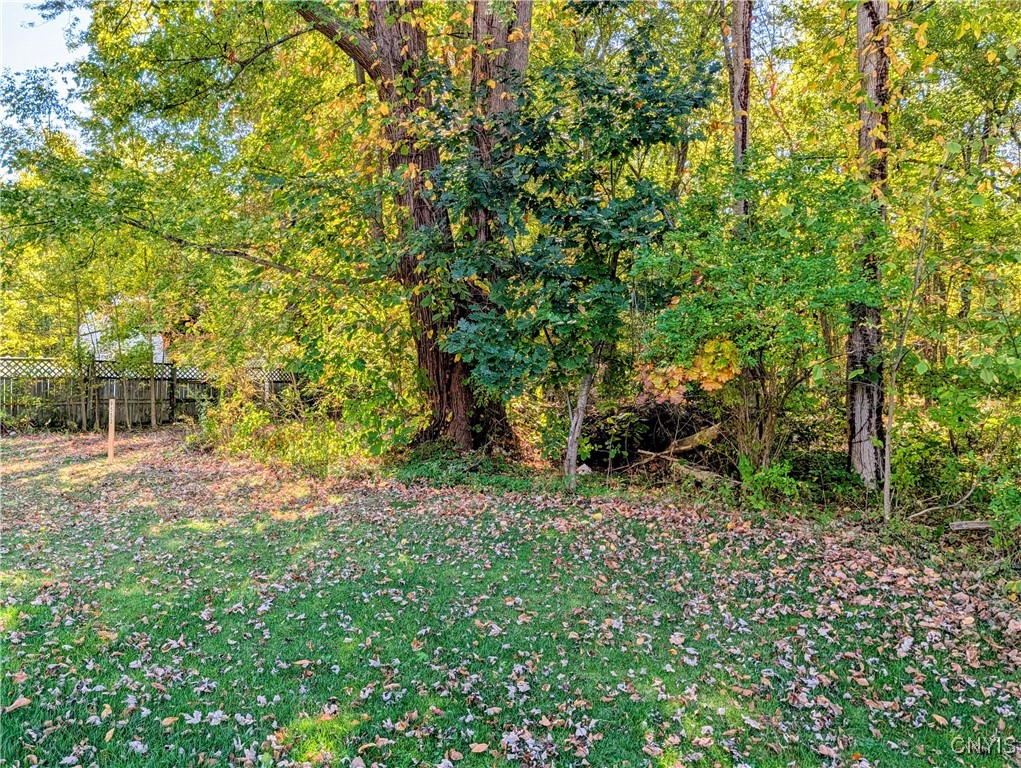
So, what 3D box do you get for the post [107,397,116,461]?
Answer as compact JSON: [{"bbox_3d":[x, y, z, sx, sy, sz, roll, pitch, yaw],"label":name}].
[{"bbox_3d":[-6.757,0.754,12.000,0.080,1.080,0.060,0,0,-9],"label":"post"}]

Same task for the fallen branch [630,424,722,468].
[{"bbox_3d":[2.389,0.897,10.200,1.433,0.240,0.240,-21,3,-8],"label":"fallen branch"}]

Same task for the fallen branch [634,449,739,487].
[{"bbox_3d":[2.397,1.141,9.750,1.459,0.180,0.200,16,8,29],"label":"fallen branch"}]

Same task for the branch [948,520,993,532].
[{"bbox_3d":[4.551,1.408,7.000,0.519,0.085,0.100,1,0,-11],"label":"branch"}]

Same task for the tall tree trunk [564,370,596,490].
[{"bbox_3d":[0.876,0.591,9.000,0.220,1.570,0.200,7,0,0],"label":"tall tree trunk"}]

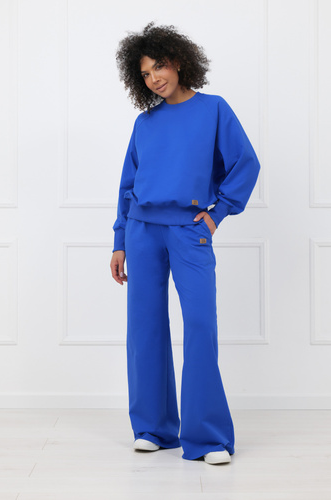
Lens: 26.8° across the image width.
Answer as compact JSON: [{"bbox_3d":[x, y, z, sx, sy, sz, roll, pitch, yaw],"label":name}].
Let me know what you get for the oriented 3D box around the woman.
[{"bbox_3d":[0.078,-0.055,2.860,0.600,1.770,0.400,0,3,9],"label":"woman"}]

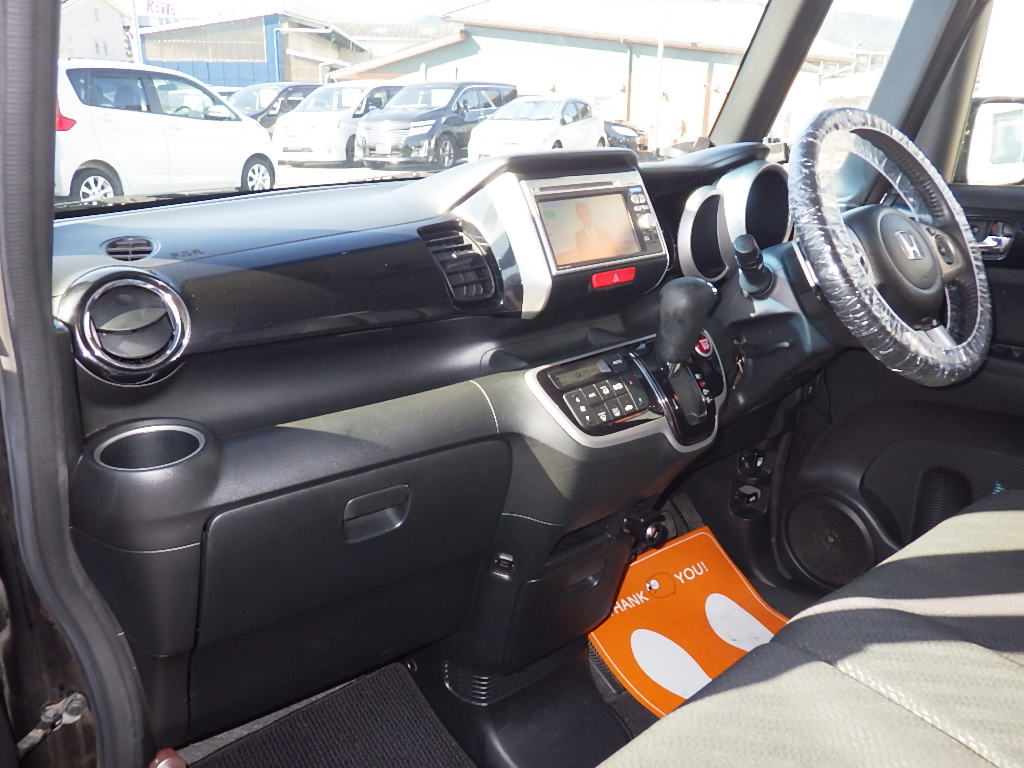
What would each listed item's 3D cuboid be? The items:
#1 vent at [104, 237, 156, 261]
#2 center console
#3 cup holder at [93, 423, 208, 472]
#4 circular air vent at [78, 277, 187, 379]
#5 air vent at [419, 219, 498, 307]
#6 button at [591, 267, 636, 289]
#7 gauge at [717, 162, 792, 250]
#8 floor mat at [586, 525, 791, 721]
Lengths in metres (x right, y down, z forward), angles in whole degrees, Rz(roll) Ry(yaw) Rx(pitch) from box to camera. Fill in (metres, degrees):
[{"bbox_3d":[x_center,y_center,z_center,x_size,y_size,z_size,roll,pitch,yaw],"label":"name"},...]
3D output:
[{"bbox_3d":[-0.350,-0.120,0.760,0.051,0.015,0.051,-15,40,-36],"label":"vent"},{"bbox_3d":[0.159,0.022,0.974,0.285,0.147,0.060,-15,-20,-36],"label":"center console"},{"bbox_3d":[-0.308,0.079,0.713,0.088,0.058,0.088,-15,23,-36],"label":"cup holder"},{"bbox_3d":[-0.334,-0.048,0.725,0.093,0.093,0.045,-15,3,-36],"label":"circular air vent"},{"bbox_3d":[-0.063,-0.127,0.914,0.080,0.098,0.035,-15,-13,-36],"label":"air vent"},{"bbox_3d":[0.112,-0.118,0.927,0.066,0.020,0.014,-15,-2,-36],"label":"button"},{"bbox_3d":[0.355,-0.253,1.206,0.125,0.125,0.070,-15,3,-36],"label":"gauge"},{"bbox_3d":[0.371,0.453,1.420,0.370,0.045,0.430,-15,41,-36],"label":"floor mat"}]

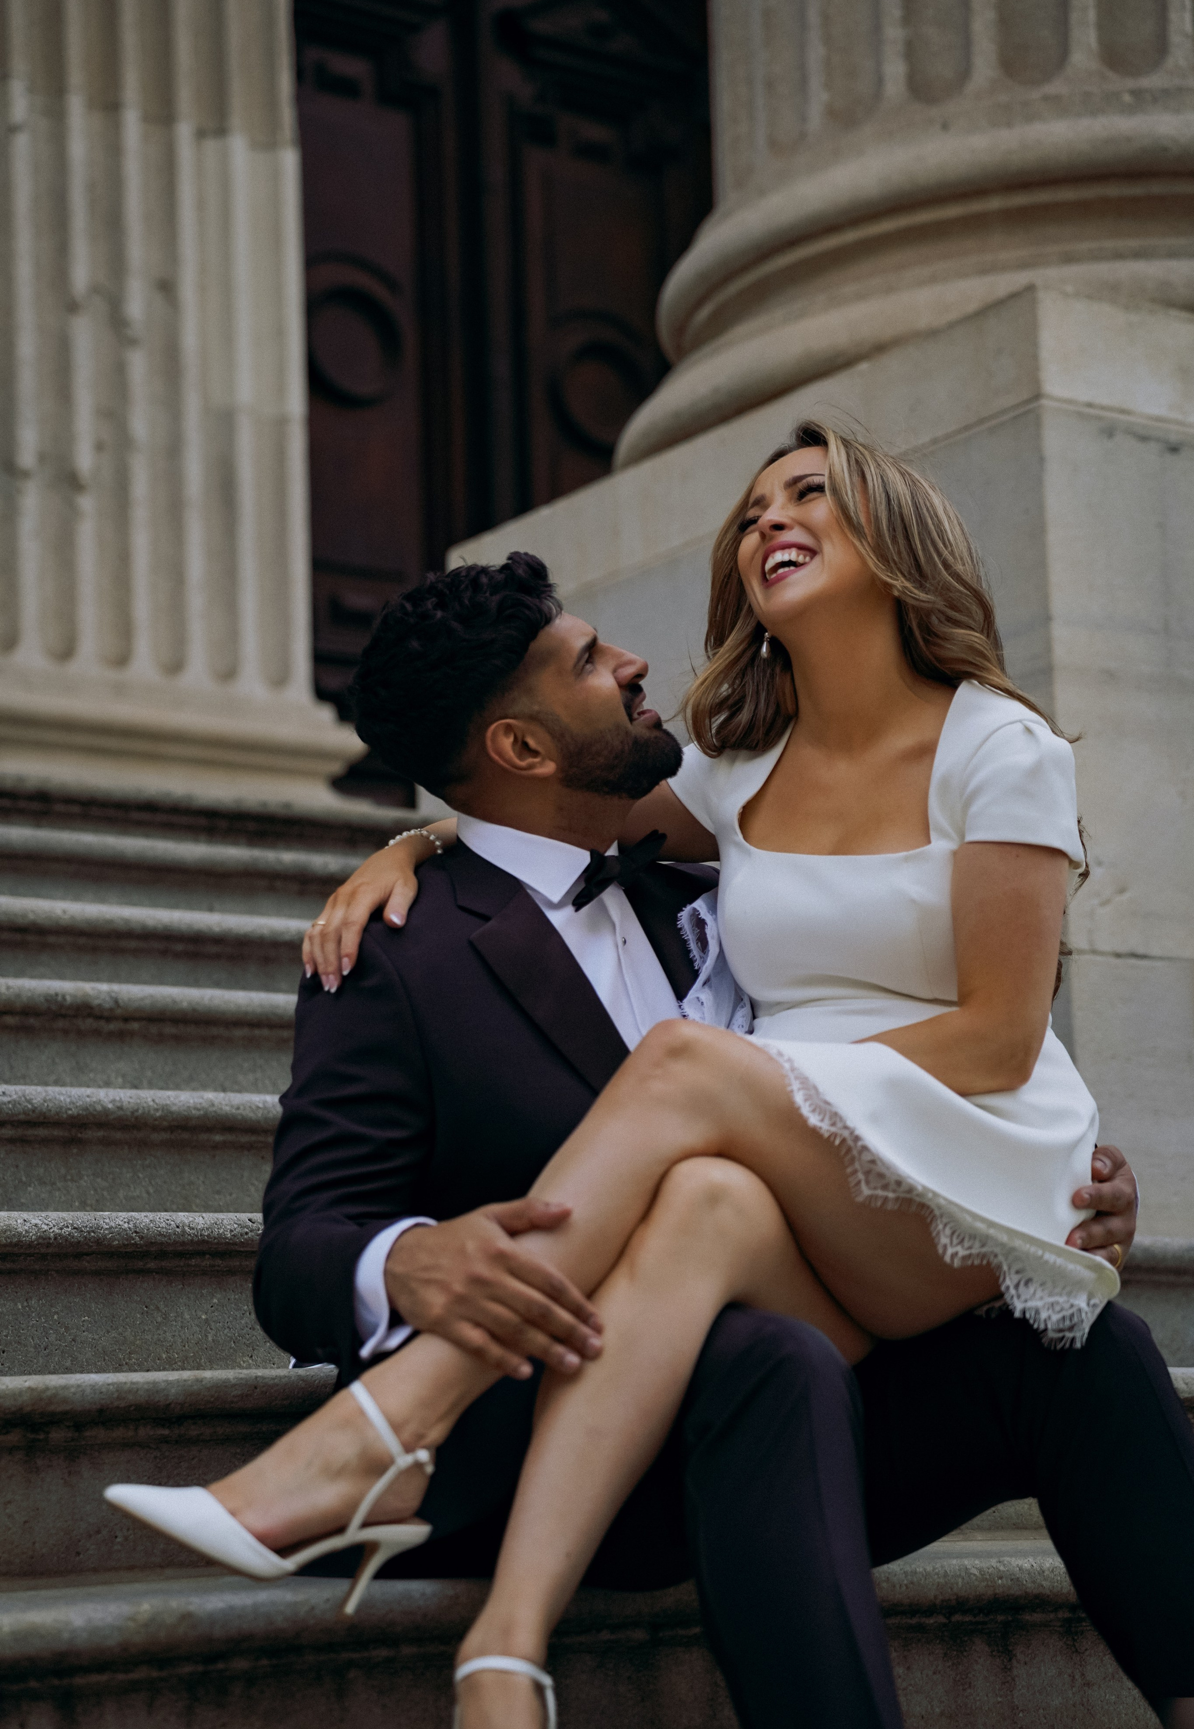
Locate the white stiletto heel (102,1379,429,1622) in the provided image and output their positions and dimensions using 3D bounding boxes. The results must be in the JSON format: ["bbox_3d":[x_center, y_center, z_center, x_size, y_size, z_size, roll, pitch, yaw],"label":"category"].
[{"bbox_3d":[-0.223,0.435,2.530,0.230,0.155,0.080,31,-12,-17],"label":"white stiletto heel"}]

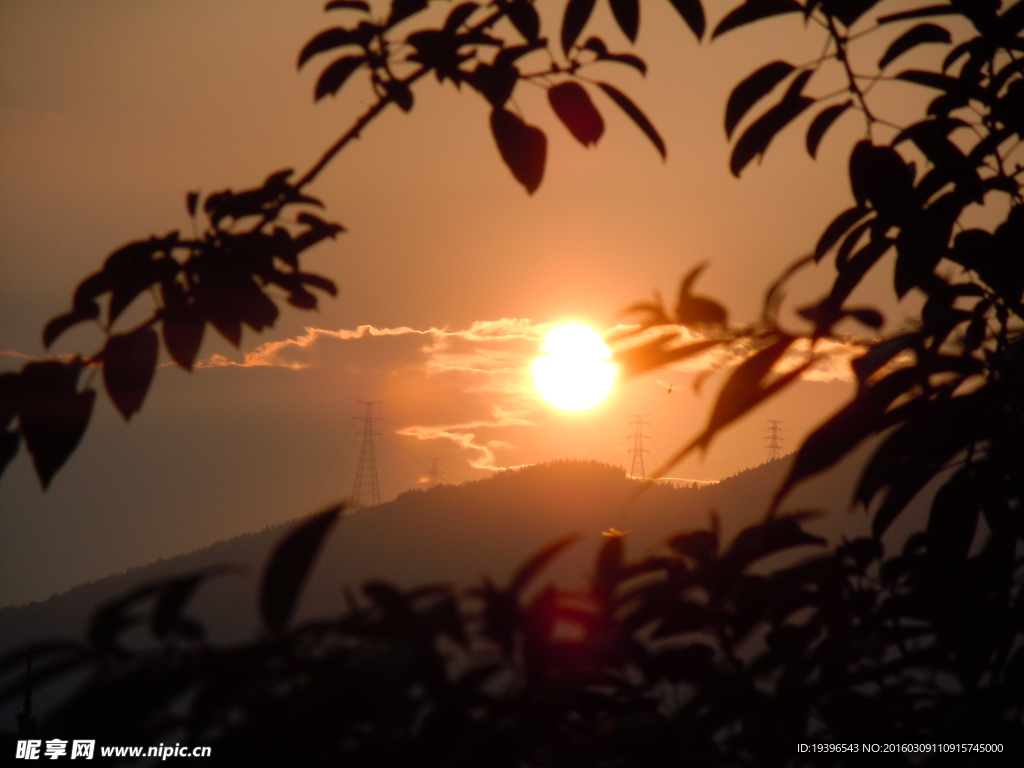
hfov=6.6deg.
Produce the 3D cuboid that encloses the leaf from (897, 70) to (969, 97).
[{"bbox_3d":[0.349,-0.252,7.400,0.058,0.017,0.035,14,0,0],"label":"leaf"}]

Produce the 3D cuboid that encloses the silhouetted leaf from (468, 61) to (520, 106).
[{"bbox_3d":[-0.018,-0.288,8.500,0.044,0.046,0.025,6,2,0],"label":"silhouetted leaf"}]

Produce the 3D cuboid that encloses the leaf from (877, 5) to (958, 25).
[{"bbox_3d":[0.388,-0.354,8.500,0.080,0.013,0.038,-6,2,3],"label":"leaf"}]

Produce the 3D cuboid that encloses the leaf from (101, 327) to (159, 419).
[{"bbox_3d":[-0.322,-0.009,7.500,0.046,0.077,0.018,4,0,0],"label":"leaf"}]

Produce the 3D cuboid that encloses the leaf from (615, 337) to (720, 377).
[{"bbox_3d":[0.091,-0.016,5.200,0.063,0.013,0.022,-15,0,1],"label":"leaf"}]

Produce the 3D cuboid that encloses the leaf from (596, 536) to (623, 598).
[{"bbox_3d":[0.058,0.110,5.300,0.014,0.038,0.018,6,-1,1],"label":"leaf"}]

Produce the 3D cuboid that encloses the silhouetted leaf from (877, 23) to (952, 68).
[{"bbox_3d":[0.386,-0.323,8.500,0.073,0.031,0.035,-22,1,3],"label":"silhouetted leaf"}]

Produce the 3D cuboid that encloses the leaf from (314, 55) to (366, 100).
[{"bbox_3d":[-0.145,-0.259,7.500,0.051,0.024,0.030,-42,0,0],"label":"leaf"}]

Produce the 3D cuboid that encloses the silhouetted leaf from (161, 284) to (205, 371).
[{"bbox_3d":[-0.316,-0.055,8.500,0.040,0.083,0.020,-6,1,-2],"label":"silhouetted leaf"}]

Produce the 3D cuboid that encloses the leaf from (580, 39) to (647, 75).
[{"bbox_3d":[0.087,-0.276,7.500,0.053,0.022,0.030,22,0,0],"label":"leaf"}]

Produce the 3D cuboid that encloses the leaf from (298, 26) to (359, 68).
[{"bbox_3d":[-0.155,-0.283,7.500,0.053,0.023,0.035,-27,0,0],"label":"leaf"}]

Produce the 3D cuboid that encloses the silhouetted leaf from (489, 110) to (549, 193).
[{"bbox_3d":[0.006,-0.223,8.500,0.047,0.089,0.022,-22,1,1],"label":"silhouetted leaf"}]

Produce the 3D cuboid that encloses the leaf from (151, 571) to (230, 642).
[{"bbox_3d":[-0.211,0.145,5.800,0.025,0.056,0.030,37,0,0],"label":"leaf"}]

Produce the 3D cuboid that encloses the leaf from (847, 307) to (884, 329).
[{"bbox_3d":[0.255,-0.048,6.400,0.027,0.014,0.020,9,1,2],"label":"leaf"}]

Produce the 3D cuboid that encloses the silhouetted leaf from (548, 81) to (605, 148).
[{"bbox_3d":[0.055,-0.227,7.500,0.037,0.058,0.018,-33,0,0],"label":"silhouetted leaf"}]

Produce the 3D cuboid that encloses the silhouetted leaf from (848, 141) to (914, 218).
[{"bbox_3d":[0.354,-0.196,8.500,0.054,0.075,0.025,-17,1,3],"label":"silhouetted leaf"}]

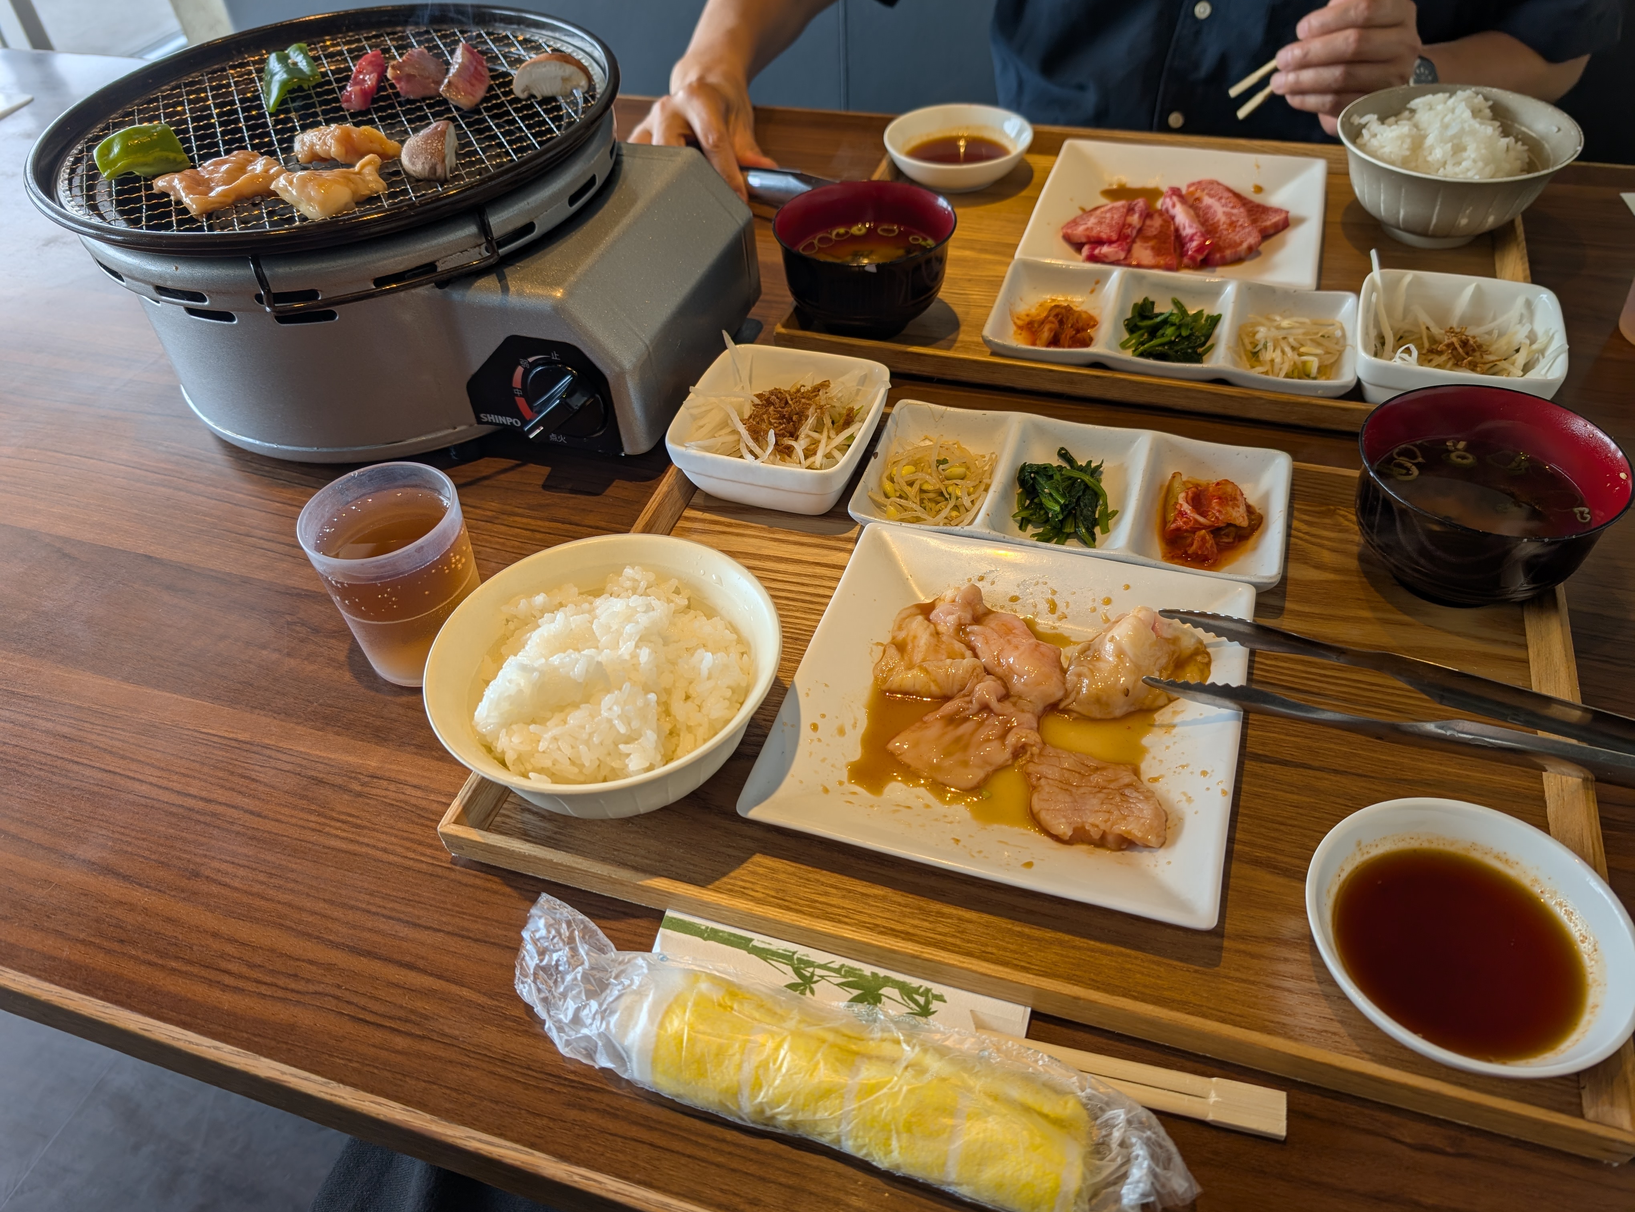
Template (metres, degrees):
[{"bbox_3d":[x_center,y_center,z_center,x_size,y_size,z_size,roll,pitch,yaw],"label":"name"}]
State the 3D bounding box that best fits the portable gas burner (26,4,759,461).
[{"bbox_3d":[-0.258,-0.245,0.733,0.402,0.163,0.346,12,48,16],"label":"portable gas burner"}]

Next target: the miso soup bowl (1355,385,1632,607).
[{"bbox_3d":[0.308,-0.044,0.537,0.111,0.067,0.111,10,48,15],"label":"miso soup bowl"}]

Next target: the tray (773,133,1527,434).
[{"bbox_3d":[0.235,-0.241,0.778,0.450,0.019,0.330,11,48,16],"label":"tray"}]

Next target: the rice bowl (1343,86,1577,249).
[{"bbox_3d":[0.416,-0.287,0.759,0.144,0.070,0.144,10,48,15],"label":"rice bowl"}]

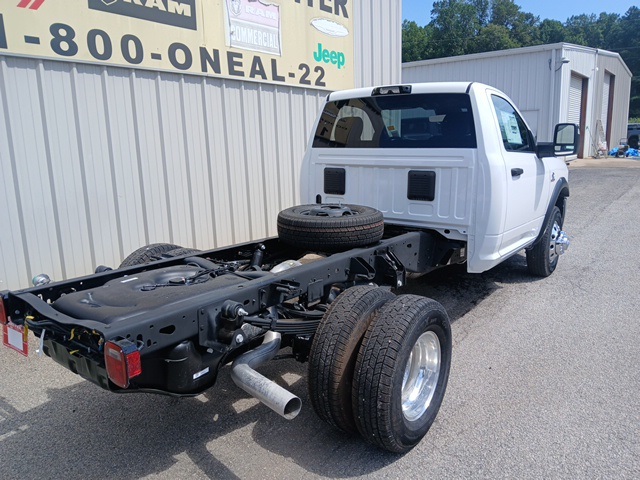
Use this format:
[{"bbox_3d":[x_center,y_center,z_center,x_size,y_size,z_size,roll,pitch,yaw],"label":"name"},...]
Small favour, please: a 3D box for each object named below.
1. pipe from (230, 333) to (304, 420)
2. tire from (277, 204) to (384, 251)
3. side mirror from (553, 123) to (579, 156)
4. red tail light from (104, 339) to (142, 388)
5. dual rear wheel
[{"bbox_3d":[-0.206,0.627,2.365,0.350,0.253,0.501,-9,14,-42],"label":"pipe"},{"bbox_3d":[0.083,-0.118,3.678,0.805,0.235,0.805,1,11,0],"label":"tire"},{"bbox_3d":[2.338,-0.953,4.559,0.215,0.325,0.150,9,14,39],"label":"side mirror"},{"bbox_3d":[-0.741,0.461,1.819,0.130,0.155,0.085,8,13,35],"label":"red tail light"},{"bbox_3d":[0.352,0.670,2.597,0.500,0.800,0.800,8,13,35],"label":"dual rear wheel"}]

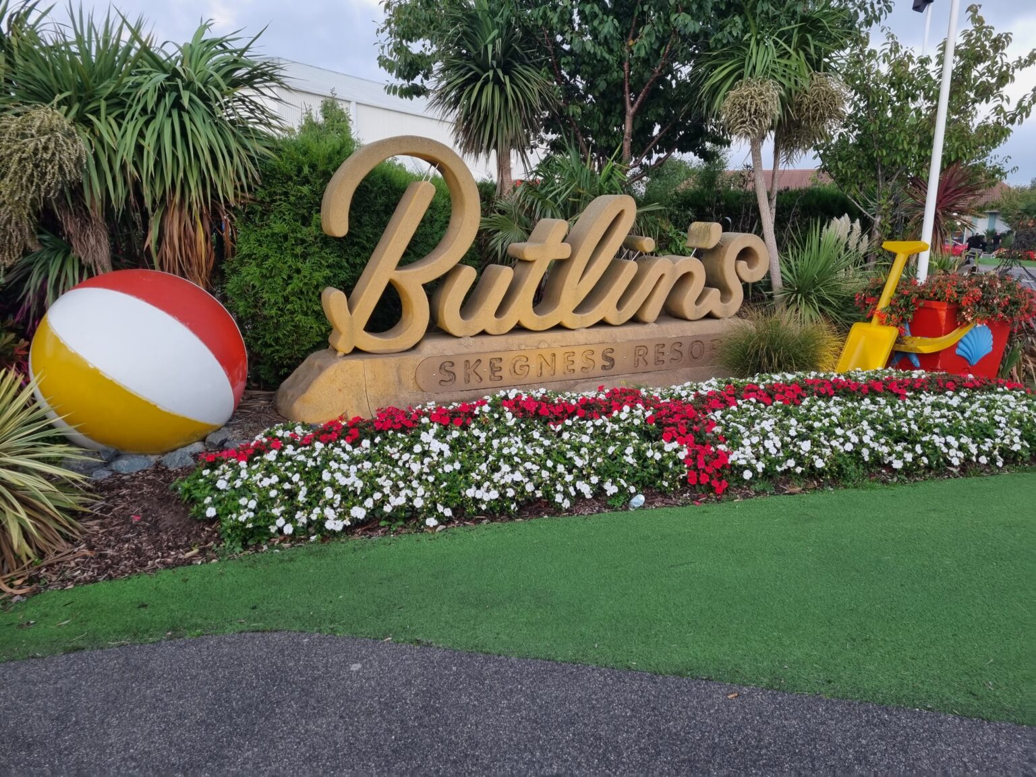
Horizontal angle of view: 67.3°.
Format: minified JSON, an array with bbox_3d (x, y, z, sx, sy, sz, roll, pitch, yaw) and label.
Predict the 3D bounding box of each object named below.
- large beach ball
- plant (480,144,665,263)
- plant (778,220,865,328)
[{"bbox_3d":[-2.354,-0.159,4.918,1.200,1.200,1.200,-5,13,-28],"label":"large beach ball"},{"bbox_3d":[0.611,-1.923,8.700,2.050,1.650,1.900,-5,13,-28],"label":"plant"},{"bbox_3d":[3.632,-1.340,9.300,1.100,1.400,1.100,-5,13,-28],"label":"plant"}]

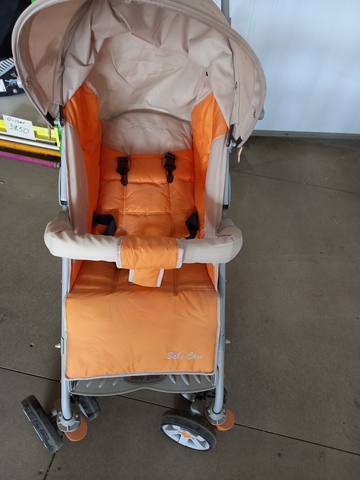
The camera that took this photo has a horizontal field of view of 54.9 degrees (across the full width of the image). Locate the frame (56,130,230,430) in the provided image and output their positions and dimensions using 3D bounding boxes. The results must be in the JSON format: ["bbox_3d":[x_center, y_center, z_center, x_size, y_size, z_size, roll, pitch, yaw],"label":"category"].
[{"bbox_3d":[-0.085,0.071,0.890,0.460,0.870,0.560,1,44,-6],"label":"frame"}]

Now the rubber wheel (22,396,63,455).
[{"bbox_3d":[-0.392,0.520,0.983,0.042,0.167,0.167,-31,55,-32],"label":"rubber wheel"}]

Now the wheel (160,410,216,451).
[{"bbox_3d":[0.024,0.552,1.000,0.167,0.167,0.039,18,45,12],"label":"wheel"}]

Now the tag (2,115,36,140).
[{"bbox_3d":[-0.915,-0.641,1.980,0.186,0.110,0.004,16,45,9],"label":"tag"}]

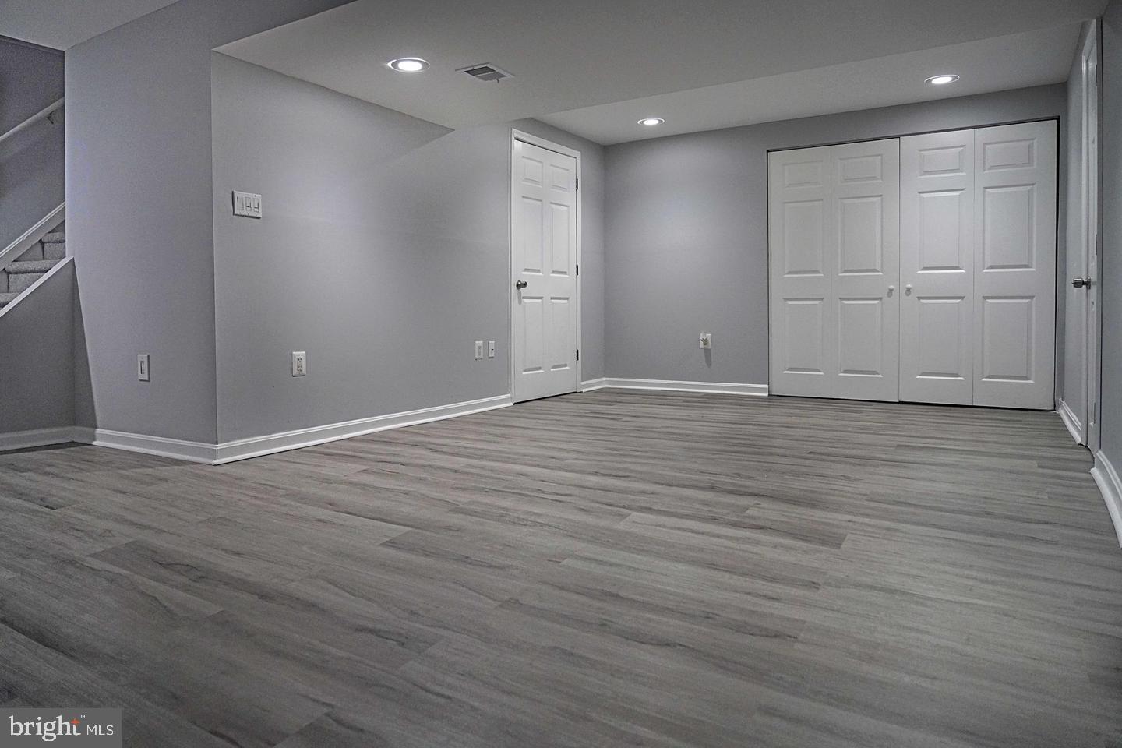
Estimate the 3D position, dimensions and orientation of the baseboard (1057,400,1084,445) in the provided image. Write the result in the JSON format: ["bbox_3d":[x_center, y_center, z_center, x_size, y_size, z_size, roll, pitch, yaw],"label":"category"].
[{"bbox_3d":[3.022,0.256,4.451,0.025,0.090,1.380,2,5,32],"label":"baseboard"}]

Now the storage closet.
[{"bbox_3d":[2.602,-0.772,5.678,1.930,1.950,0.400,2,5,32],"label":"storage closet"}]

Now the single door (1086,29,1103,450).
[{"bbox_3d":[2.528,-0.597,3.550,0.050,2.000,0.760,2,5,32],"label":"single door"}]

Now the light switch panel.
[{"bbox_3d":[-1.546,-0.839,3.709,0.015,0.115,0.162,2,5,32],"label":"light switch panel"}]

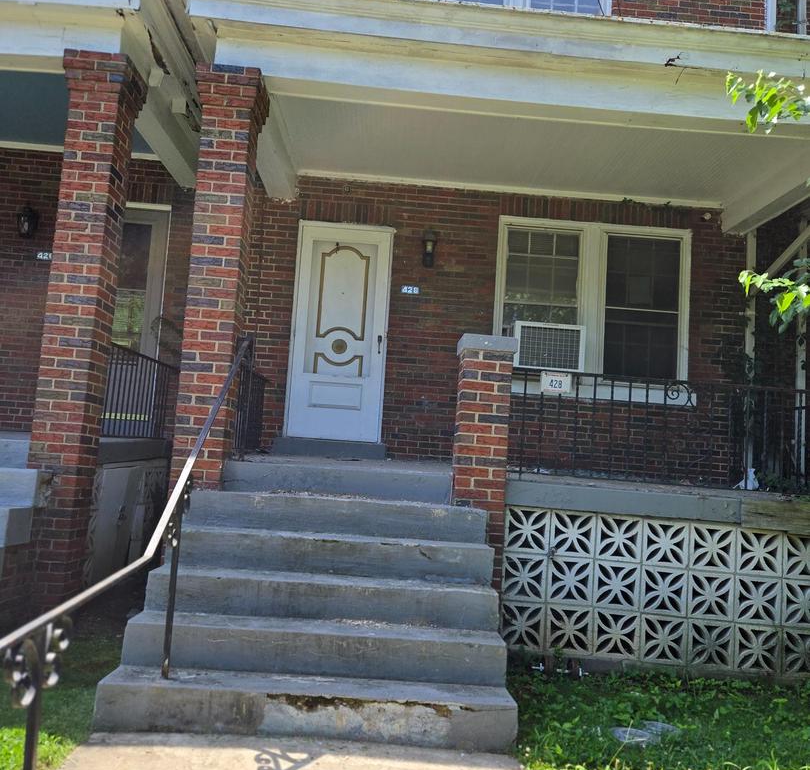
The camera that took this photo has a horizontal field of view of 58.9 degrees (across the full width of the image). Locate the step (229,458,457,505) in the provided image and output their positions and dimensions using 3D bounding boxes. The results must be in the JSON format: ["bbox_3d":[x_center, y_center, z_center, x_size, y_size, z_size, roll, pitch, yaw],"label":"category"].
[{"bbox_3d":[-0.447,0.653,4.847,1.500,0.195,0.300,4,-5,-2],"label":"step"}]

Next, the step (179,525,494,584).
[{"bbox_3d":[-0.437,1.018,4.303,1.900,0.205,0.280,4,-5,-2],"label":"step"}]

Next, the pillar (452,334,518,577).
[{"bbox_3d":[0.477,0.629,4.731,0.360,1.875,0.360,4,-5,-2],"label":"pillar"}]

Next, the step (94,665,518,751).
[{"bbox_3d":[-0.424,1.458,3.251,1.813,0.193,0.287,4,-5,-2],"label":"step"}]

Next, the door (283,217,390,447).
[{"bbox_3d":[-0.640,-0.526,7.130,0.950,2.150,0.100,4,-5,-2],"label":"door"}]

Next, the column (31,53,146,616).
[{"bbox_3d":[-2.170,-0.385,4.784,0.410,3.620,0.410,4,-5,-2],"label":"column"}]

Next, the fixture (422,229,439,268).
[{"bbox_3d":[0.241,-1.341,7.075,0.146,0.375,0.180,4,-5,-2],"label":"fixture"}]

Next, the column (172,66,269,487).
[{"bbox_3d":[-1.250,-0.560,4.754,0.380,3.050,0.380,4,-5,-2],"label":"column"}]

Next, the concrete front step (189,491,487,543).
[{"bbox_3d":[-0.435,0.837,4.590,1.900,0.212,0.280,4,-5,-2],"label":"concrete front step"}]

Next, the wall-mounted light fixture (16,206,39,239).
[{"bbox_3d":[-3.658,-1.570,6.953,0.140,0.290,0.170,4,-5,-2],"label":"wall-mounted light fixture"}]

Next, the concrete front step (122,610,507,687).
[{"bbox_3d":[-0.421,1.290,3.531,1.800,0.192,0.281,4,-5,-2],"label":"concrete front step"}]

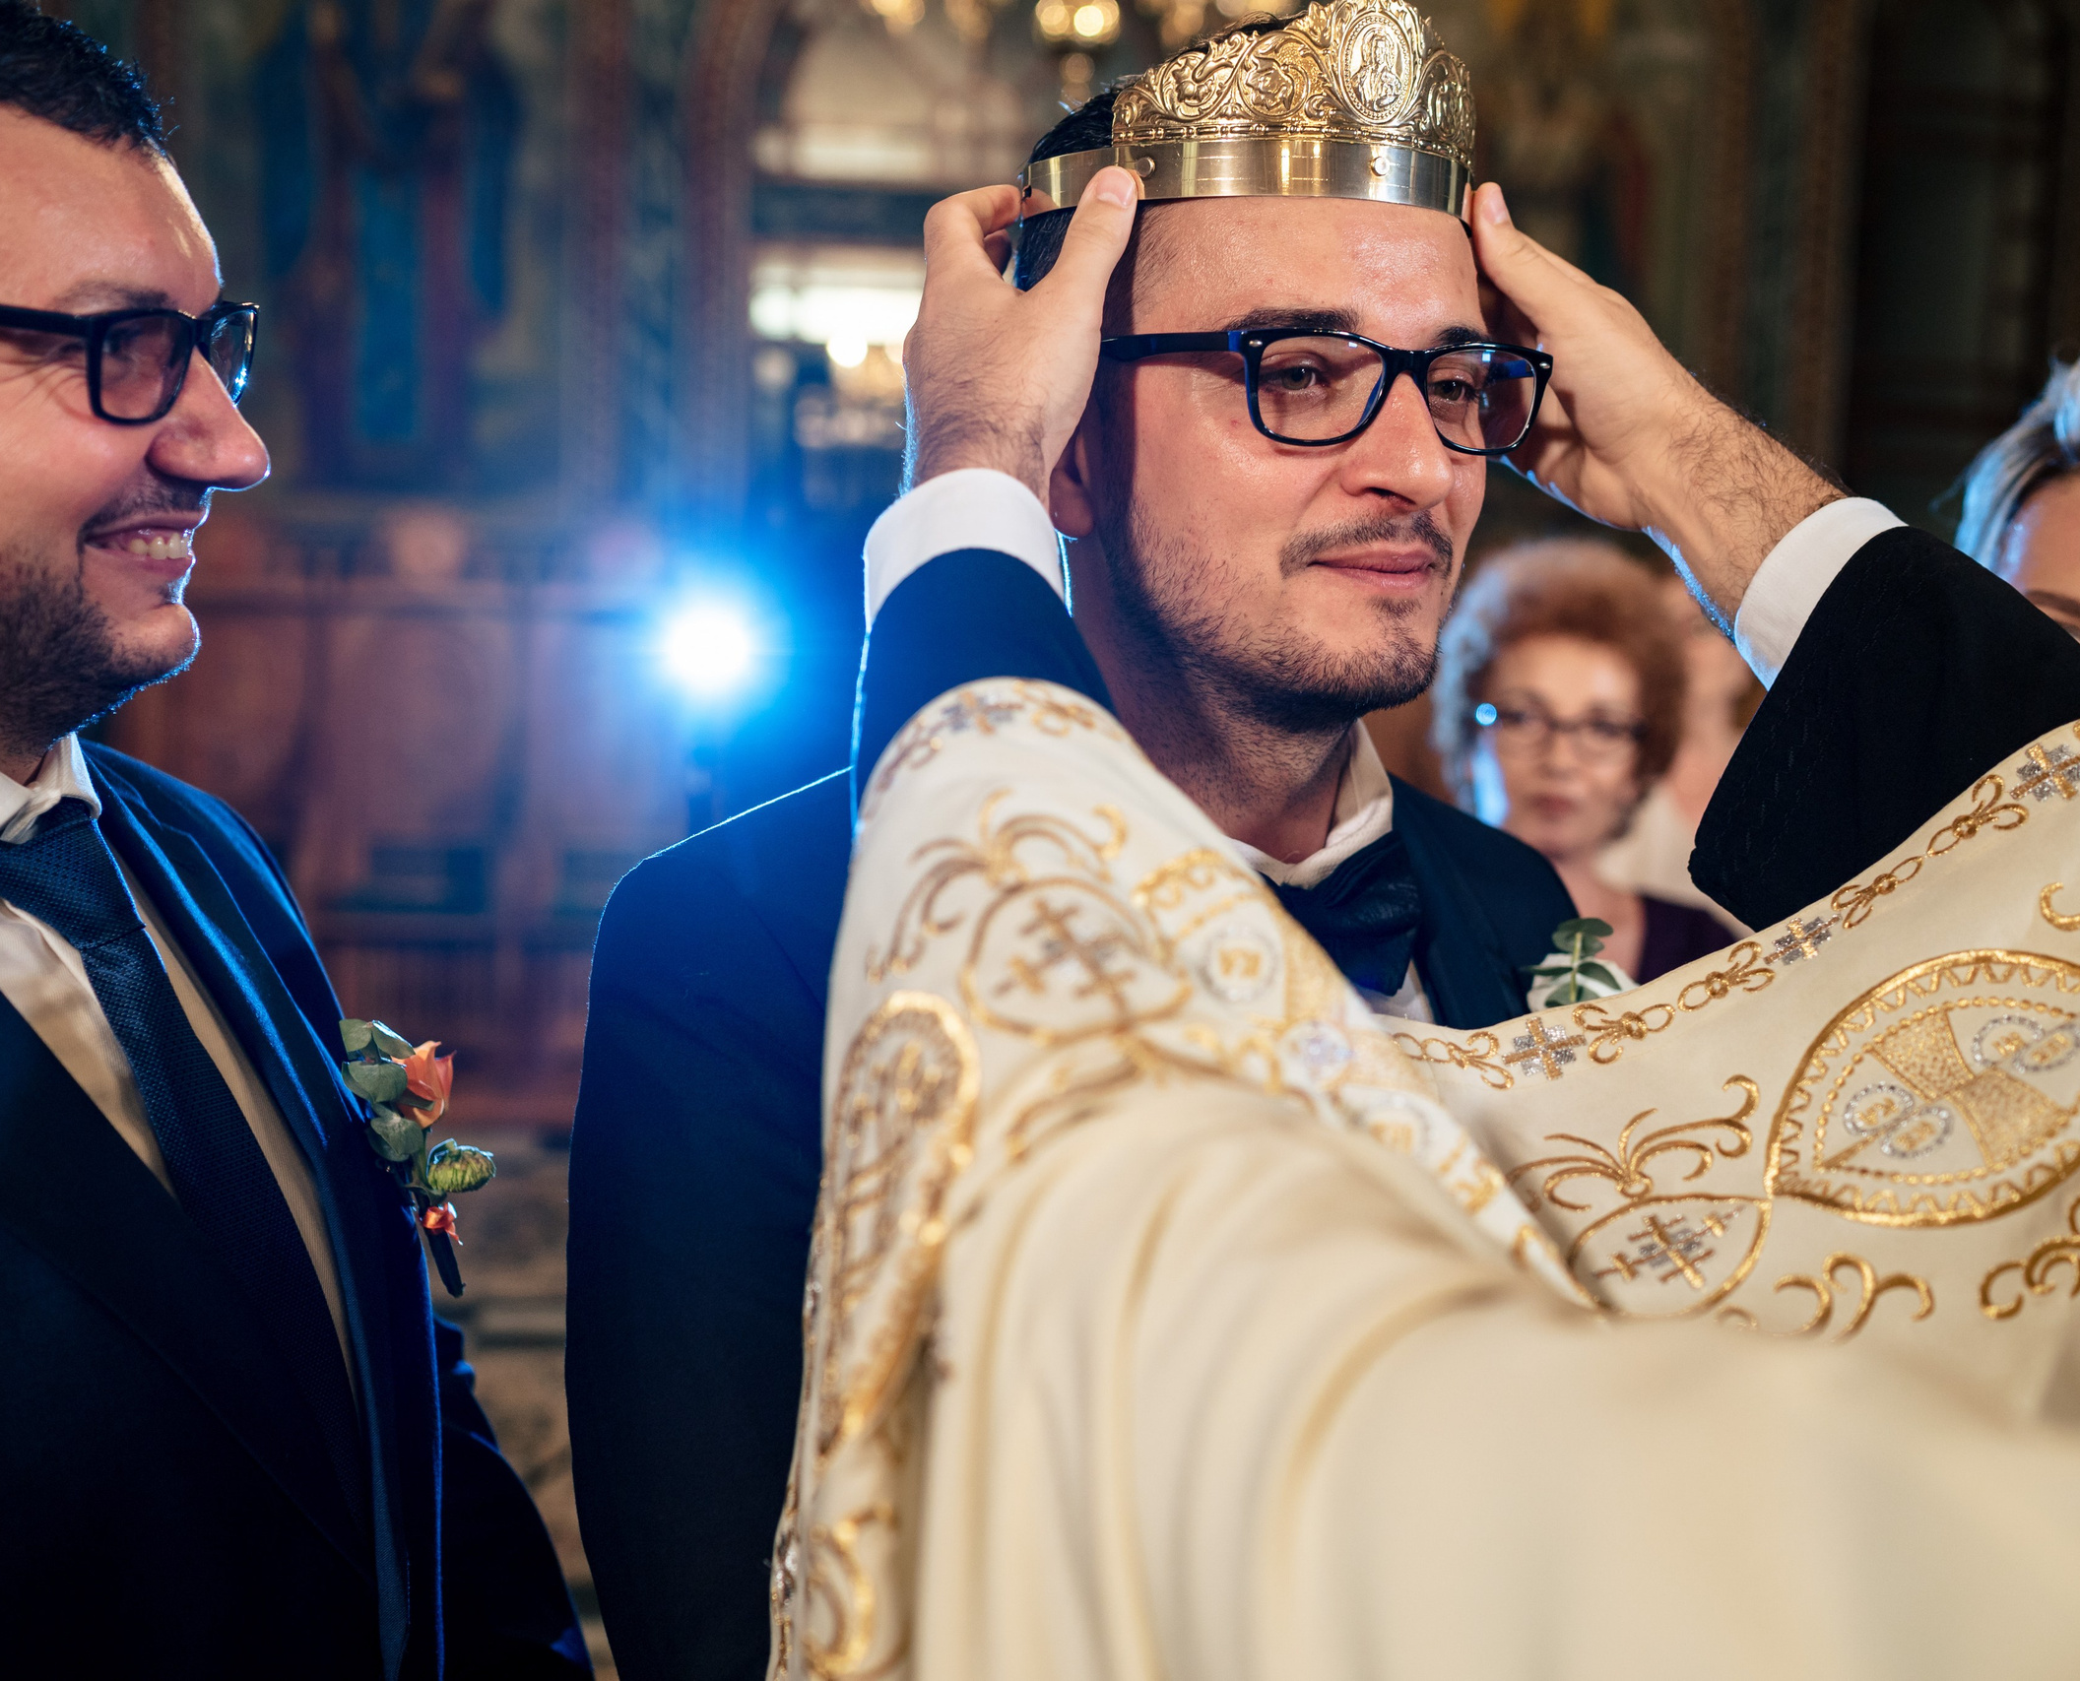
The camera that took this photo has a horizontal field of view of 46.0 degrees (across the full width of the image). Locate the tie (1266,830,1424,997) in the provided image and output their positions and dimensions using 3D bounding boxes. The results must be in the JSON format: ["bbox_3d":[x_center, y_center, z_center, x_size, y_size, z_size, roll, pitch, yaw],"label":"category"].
[{"bbox_3d":[0.099,0.029,0.937,0.116,0.062,0.036,-2,7,-33],"label":"tie"}]

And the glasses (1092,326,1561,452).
[{"bbox_3d":[0.102,-0.170,0.944,0.141,0.046,0.145,-2,9,-27],"label":"glasses"}]

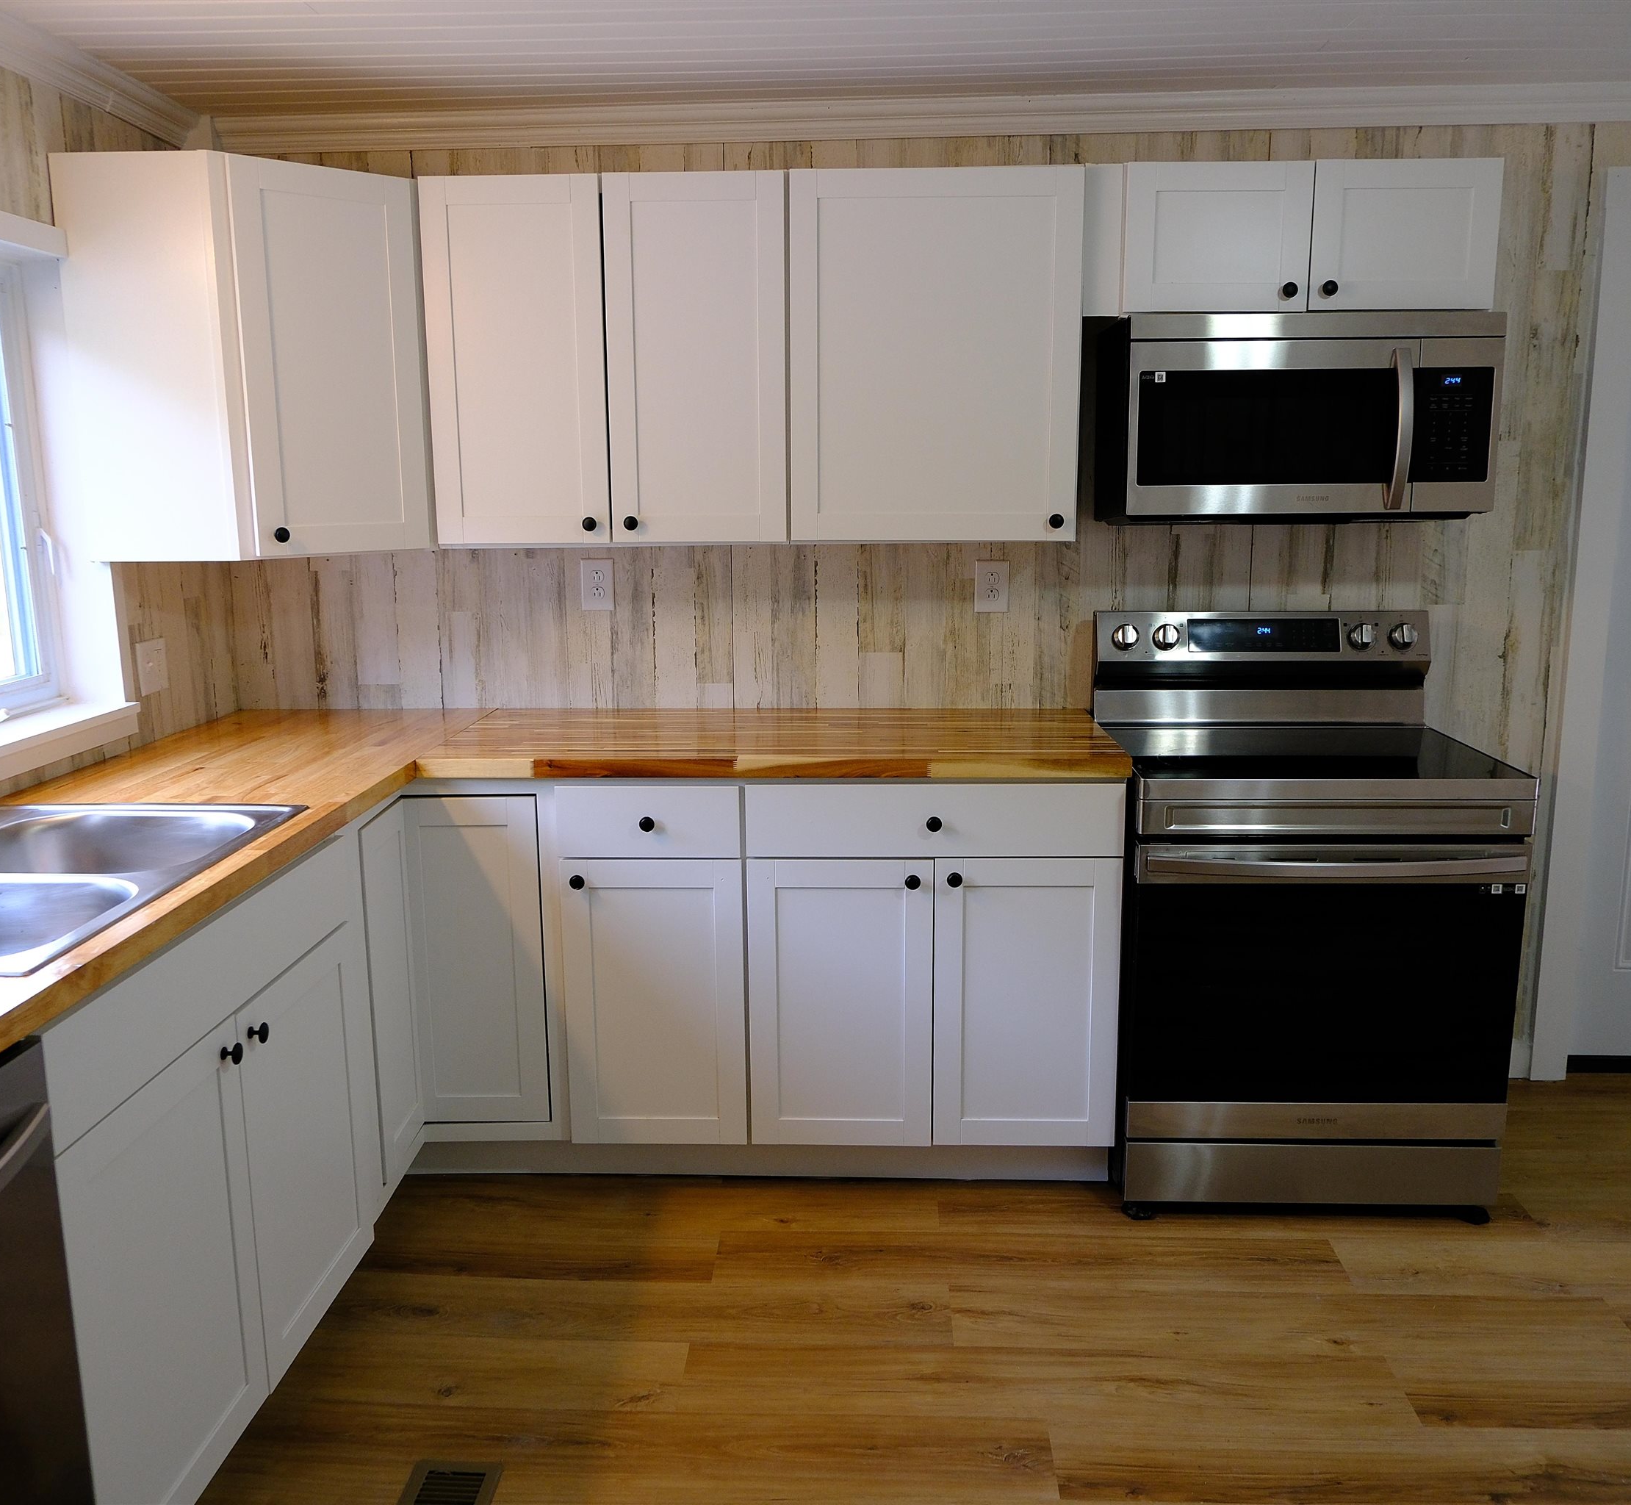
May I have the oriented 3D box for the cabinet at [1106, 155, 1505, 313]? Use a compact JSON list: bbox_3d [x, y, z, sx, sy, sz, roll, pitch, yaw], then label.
[{"bbox_3d":[1.015,-1.078,3.097,0.760,0.305,0.325,0,11,2],"label":"cabinet"}]

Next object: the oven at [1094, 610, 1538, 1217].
[{"bbox_3d":[1.028,0.314,3.160,0.757,1.192,0.700,0,11,2],"label":"oven"}]

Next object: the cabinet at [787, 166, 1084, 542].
[{"bbox_3d":[0.255,-0.848,3.173,0.608,0.762,0.325,0,11,2],"label":"cabinet"}]

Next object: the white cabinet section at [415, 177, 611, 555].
[{"bbox_3d":[-0.623,-0.848,3.204,0.384,0.762,0.325,0,10,2],"label":"white cabinet section"}]

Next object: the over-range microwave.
[{"bbox_3d":[1.031,-0.719,3.126,0.757,0.425,0.400,0,11,2],"label":"over-range microwave"}]

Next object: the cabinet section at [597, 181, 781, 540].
[{"bbox_3d":[-0.241,-0.848,3.189,0.381,0.762,0.325,0,10,2],"label":"cabinet section"}]

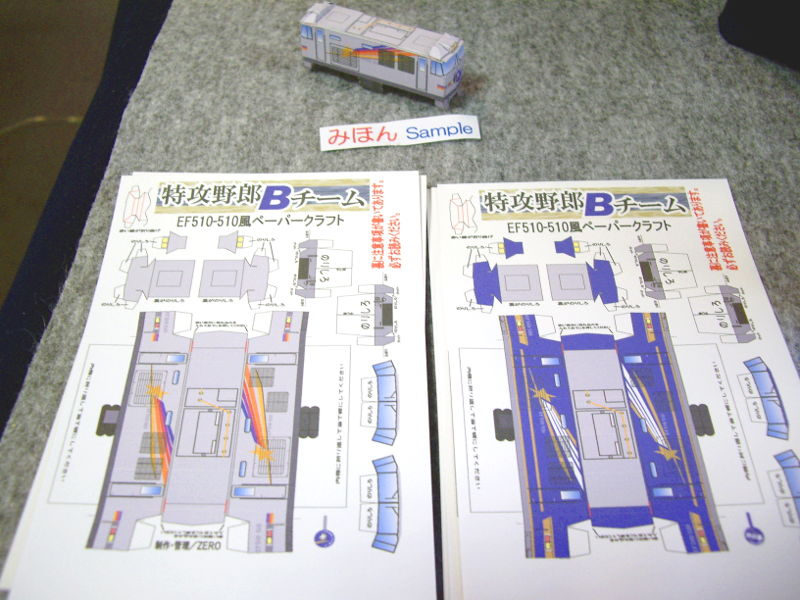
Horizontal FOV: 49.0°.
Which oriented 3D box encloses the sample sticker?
[{"bbox_3d":[0.000,-0.059,0.311,0.057,0.002,0.013,-5,52,-4],"label":"sample sticker"}]

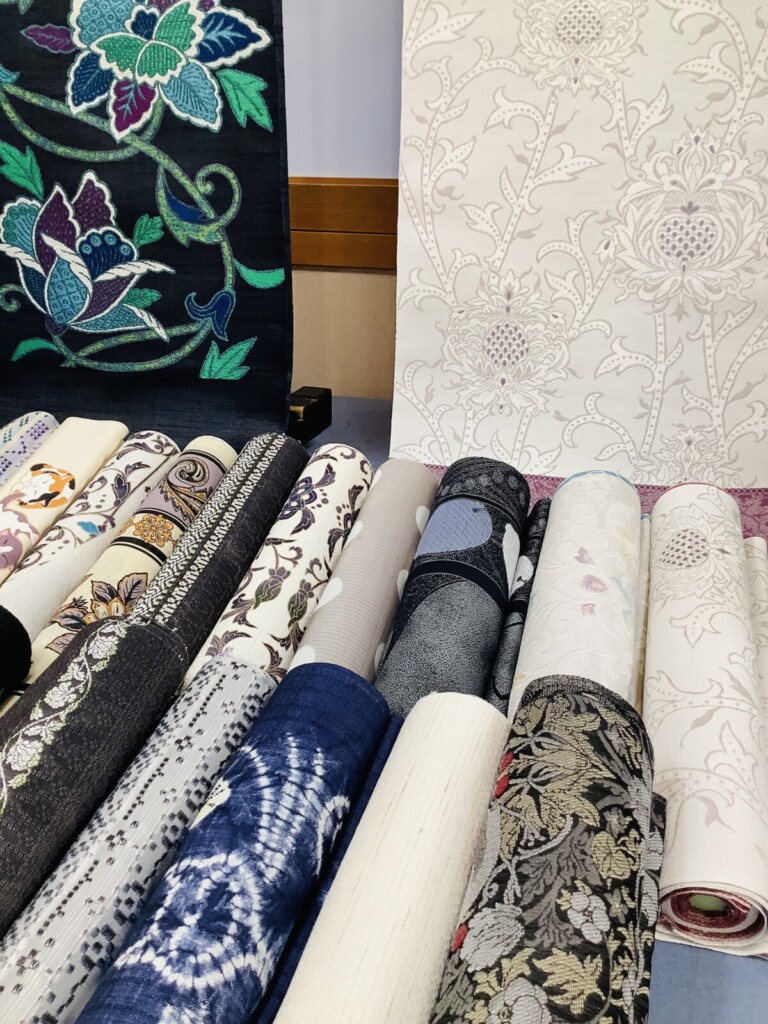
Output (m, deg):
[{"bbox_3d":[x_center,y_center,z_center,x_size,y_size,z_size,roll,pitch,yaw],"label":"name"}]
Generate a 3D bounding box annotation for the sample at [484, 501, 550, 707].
[{"bbox_3d":[0.091,0.100,0.649,0.029,0.037,0.320,9,40,11],"label":"sample"}]

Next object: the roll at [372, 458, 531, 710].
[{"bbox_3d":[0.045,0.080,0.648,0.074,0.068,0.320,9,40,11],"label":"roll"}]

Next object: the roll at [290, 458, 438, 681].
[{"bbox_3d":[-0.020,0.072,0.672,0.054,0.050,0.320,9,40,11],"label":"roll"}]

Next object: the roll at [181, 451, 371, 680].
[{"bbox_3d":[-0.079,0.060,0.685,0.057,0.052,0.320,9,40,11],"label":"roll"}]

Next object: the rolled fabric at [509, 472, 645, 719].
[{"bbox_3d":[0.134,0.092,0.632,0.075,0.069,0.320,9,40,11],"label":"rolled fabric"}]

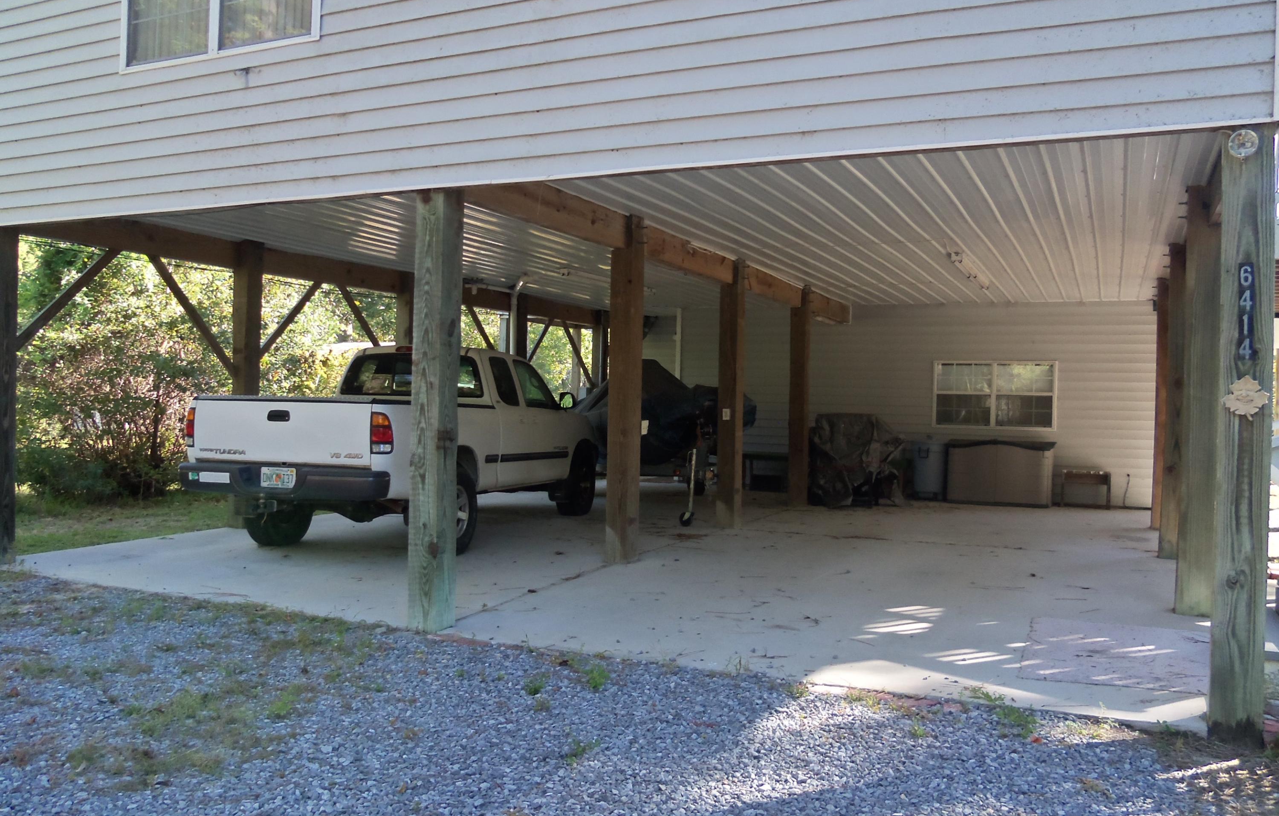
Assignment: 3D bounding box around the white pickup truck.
[{"bbox_3d":[-2.005,0.332,10.427,1.960,1.820,5.500,1,0,16],"label":"white pickup truck"}]

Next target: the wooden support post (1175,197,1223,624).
[{"bbox_3d":[3.745,-0.049,6.929,0.195,2.880,0.195,1,0,25],"label":"wooden support post"}]

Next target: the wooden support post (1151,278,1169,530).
[{"bbox_3d":[5.990,-0.058,11.839,0.200,2.867,0.200,1,1,25],"label":"wooden support post"}]

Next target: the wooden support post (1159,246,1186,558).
[{"bbox_3d":[4.918,-0.058,9.522,0.200,2.867,0.200,1,1,25],"label":"wooden support post"}]

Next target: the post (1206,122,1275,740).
[{"bbox_3d":[2.655,0.119,4.583,0.195,2.700,0.195,1,0,25],"label":"post"}]

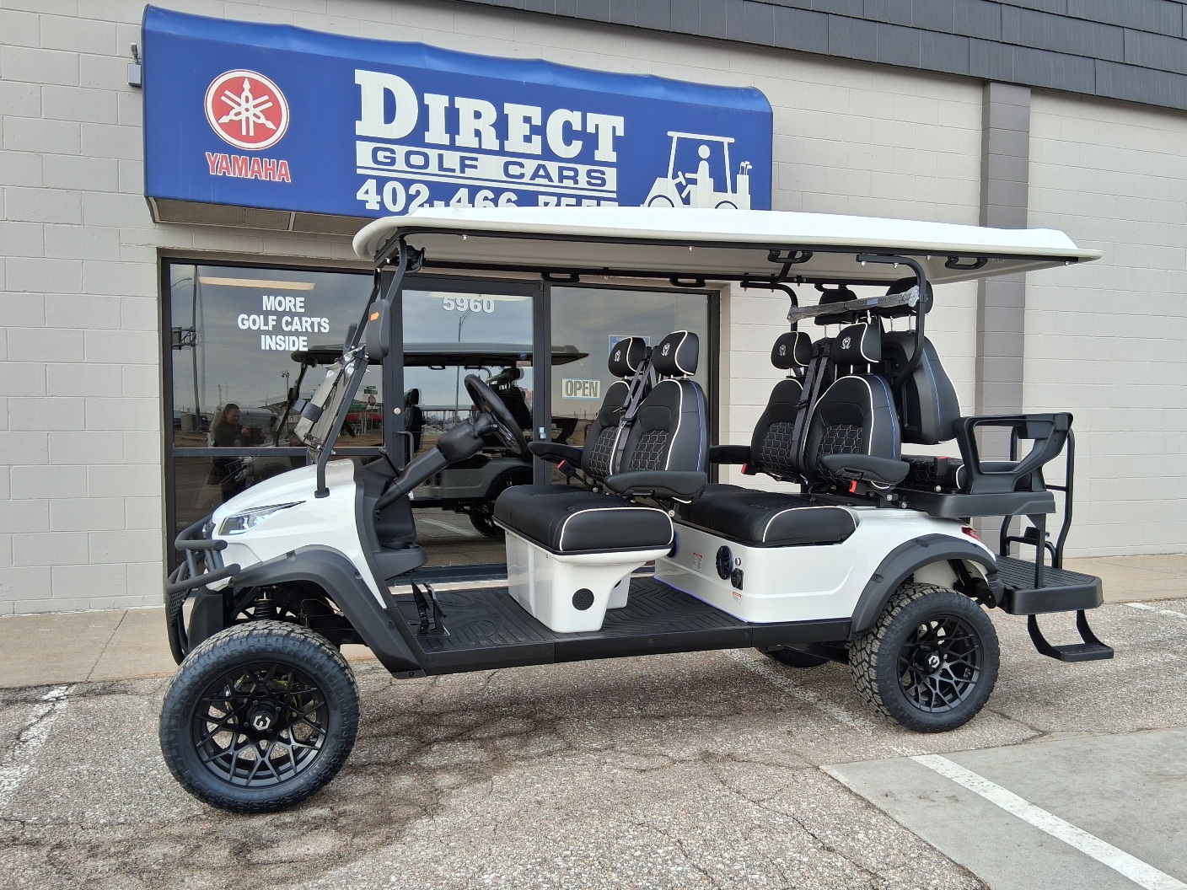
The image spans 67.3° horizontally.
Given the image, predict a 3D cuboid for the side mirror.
[{"bbox_3d":[-0.662,-0.360,2.769,0.085,0.182,0.150,0,3,-18],"label":"side mirror"}]

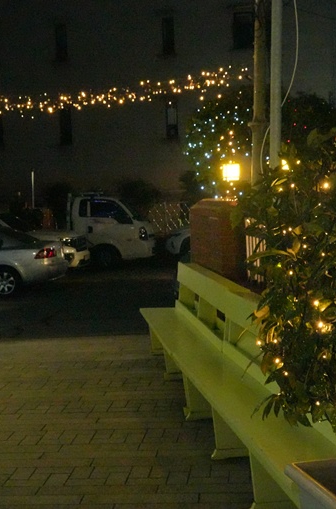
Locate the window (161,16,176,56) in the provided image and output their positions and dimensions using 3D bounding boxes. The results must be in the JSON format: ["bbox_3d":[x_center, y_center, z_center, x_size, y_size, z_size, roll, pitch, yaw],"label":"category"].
[{"bbox_3d":[0.017,-7.526,29.300,0.450,1.330,0.150,-2,4,5],"label":"window"}]

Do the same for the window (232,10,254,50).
[{"bbox_3d":[2.794,-7.312,27.735,1.332,1.234,0.150,-2,5,7],"label":"window"}]

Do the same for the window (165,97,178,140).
[{"bbox_3d":[0.133,-4.518,28.295,0.436,1.385,0.150,-2,5,7],"label":"window"}]

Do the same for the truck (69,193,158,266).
[{"bbox_3d":[-3.066,-0.643,24.756,5.100,1.990,1.740,-2,5,7],"label":"truck"}]

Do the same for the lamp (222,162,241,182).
[{"bbox_3d":[0.718,-0.928,9.600,0.210,0.250,0.210,-2,4,5],"label":"lamp"}]

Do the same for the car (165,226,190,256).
[{"bbox_3d":[2.200,-0.610,26.000,4.500,1.500,1.800,-2,4,5],"label":"car"}]

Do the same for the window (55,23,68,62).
[{"bbox_3d":[-3.714,-7.394,29.600,0.440,1.330,0.150,-2,4,5],"label":"window"}]

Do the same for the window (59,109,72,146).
[{"bbox_3d":[-3.463,-4.318,28.744,0.467,1.307,0.150,-2,5,7],"label":"window"}]

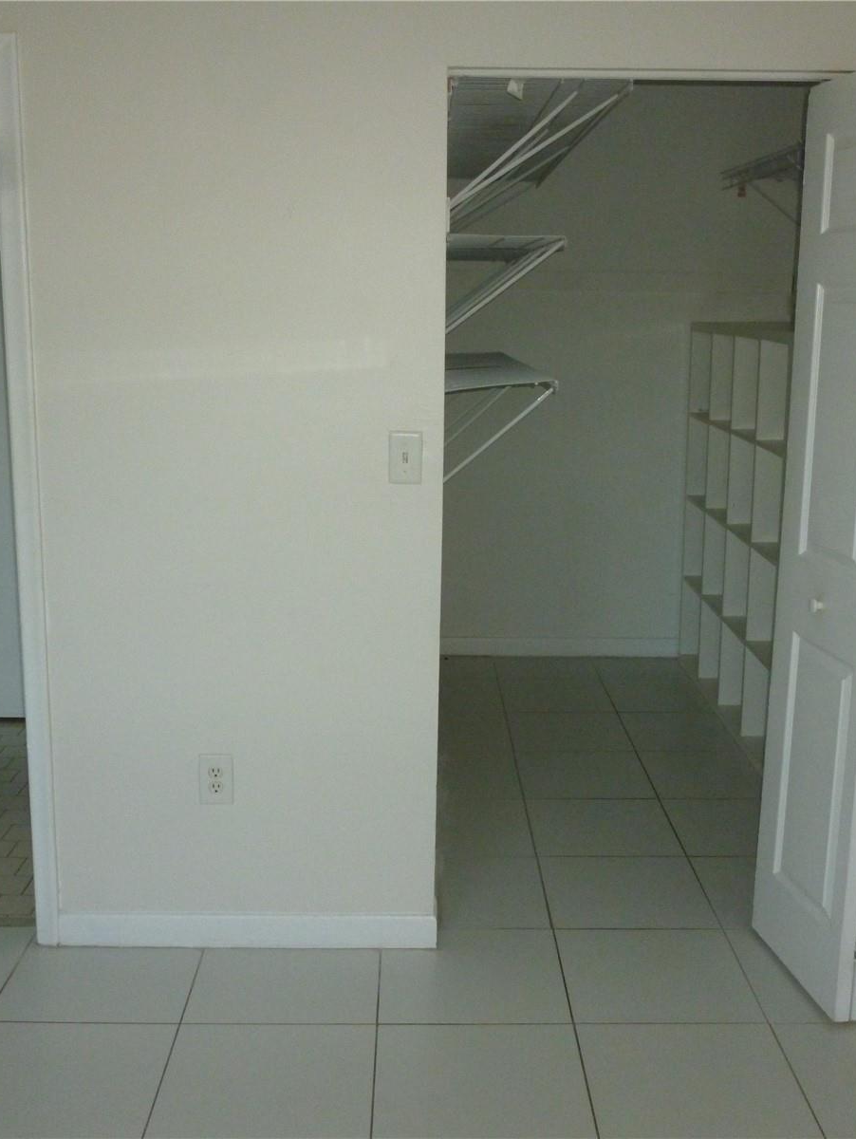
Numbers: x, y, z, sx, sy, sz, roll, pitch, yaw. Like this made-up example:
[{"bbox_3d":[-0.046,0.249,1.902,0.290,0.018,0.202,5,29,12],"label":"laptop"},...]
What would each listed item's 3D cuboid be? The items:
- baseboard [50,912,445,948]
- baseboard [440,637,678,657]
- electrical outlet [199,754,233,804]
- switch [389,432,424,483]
[{"bbox_3d":[-0.435,0.876,2.996,0.915,0.088,0.015,0,12,-1],"label":"baseboard"},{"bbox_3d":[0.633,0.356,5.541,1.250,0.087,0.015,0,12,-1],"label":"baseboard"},{"bbox_3d":[-0.502,0.498,2.917,0.077,0.123,0.010,0,12,-1],"label":"electrical outlet"},{"bbox_3d":[-0.050,-0.251,2.765,0.074,0.118,0.012,0,12,-1],"label":"switch"}]

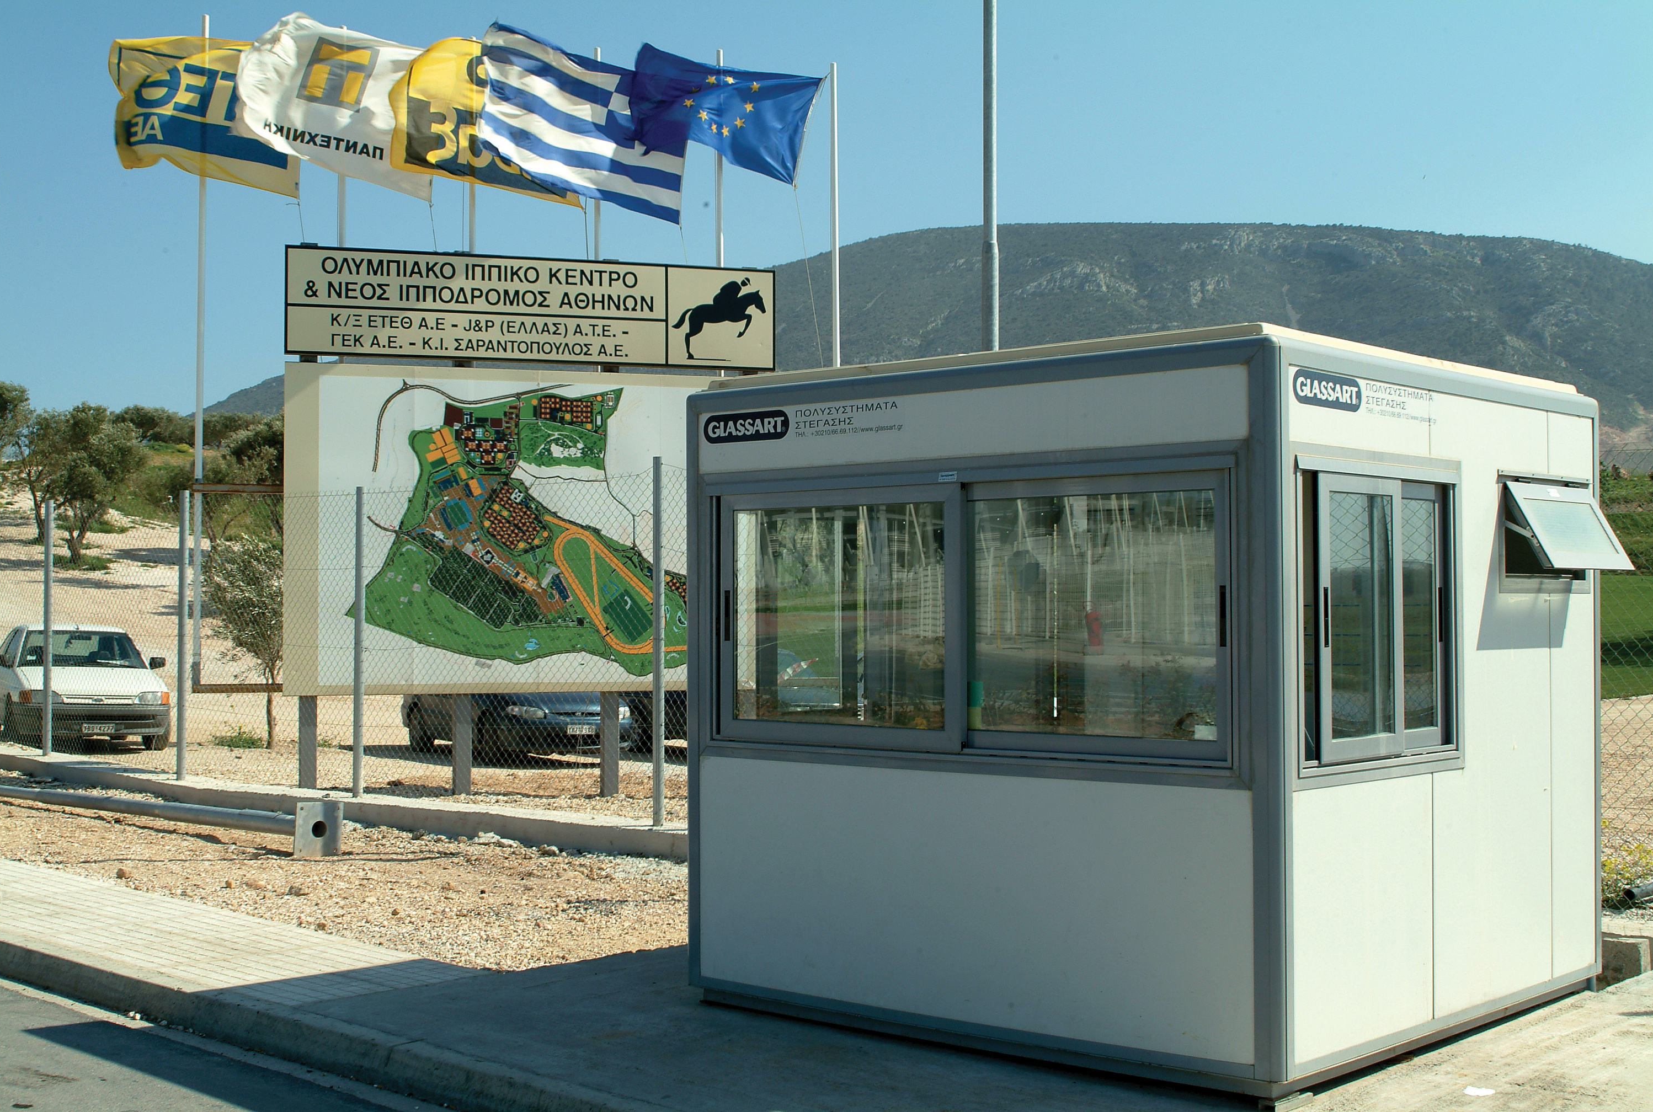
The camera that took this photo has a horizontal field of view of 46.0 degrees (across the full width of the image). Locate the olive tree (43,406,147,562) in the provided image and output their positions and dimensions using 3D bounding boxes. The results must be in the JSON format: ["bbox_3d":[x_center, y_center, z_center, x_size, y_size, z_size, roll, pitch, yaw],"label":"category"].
[{"bbox_3d":[-16.922,-1.643,45.000,2.500,3.650,2.500,0,-2,0],"label":"olive tree"}]

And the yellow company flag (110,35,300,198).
[{"bbox_3d":[-4.519,-3.183,14.200,1.420,1.030,0.350,1,-2,-31],"label":"yellow company flag"}]

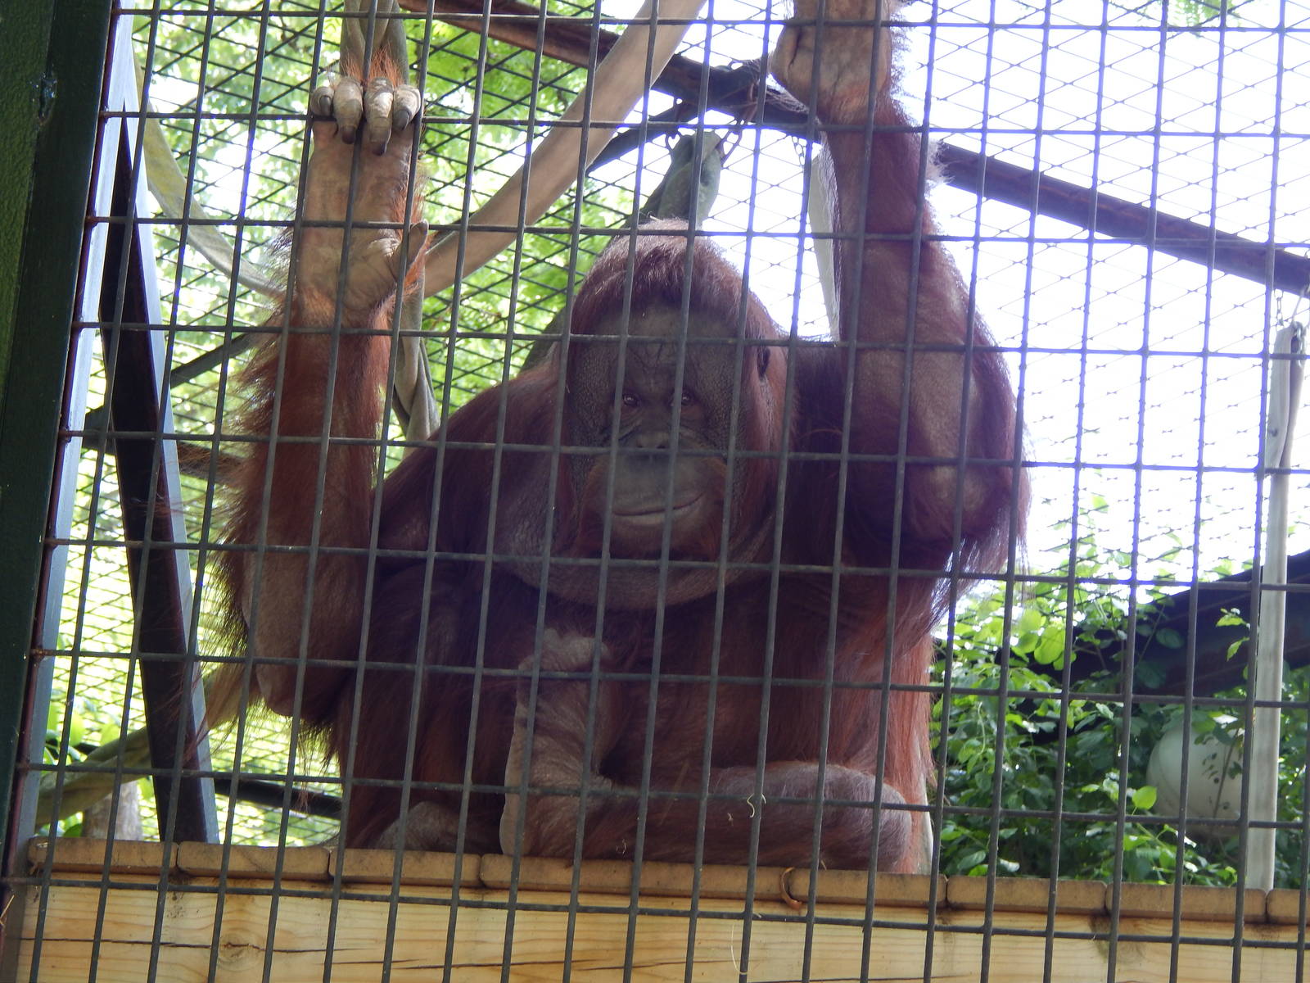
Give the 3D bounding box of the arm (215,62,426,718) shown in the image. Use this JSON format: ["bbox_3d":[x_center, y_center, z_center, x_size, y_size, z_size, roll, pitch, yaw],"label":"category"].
[{"bbox_3d":[-0.299,-0.090,4.480,0.170,0.585,0.170,5,-6,6],"label":"arm"}]

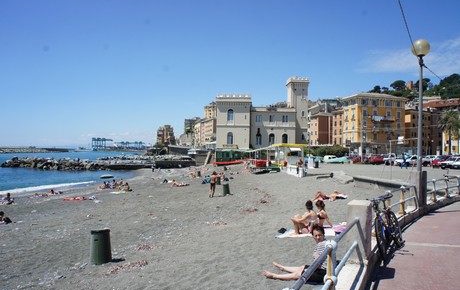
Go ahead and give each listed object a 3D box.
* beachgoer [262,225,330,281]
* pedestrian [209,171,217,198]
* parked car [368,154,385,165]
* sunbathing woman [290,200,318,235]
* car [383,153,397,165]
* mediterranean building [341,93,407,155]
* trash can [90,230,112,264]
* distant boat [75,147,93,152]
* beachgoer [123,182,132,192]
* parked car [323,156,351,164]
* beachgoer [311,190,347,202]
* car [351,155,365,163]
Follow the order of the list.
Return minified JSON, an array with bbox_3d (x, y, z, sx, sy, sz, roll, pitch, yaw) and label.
[{"bbox_3d":[1.020,1.600,5.400,1.080,0.860,0.520,0,-1,25],"label":"beachgoer"},{"bbox_3d":[-1.128,2.622,23.000,0.500,1.720,0.420,0,-1,14],"label":"pedestrian"},{"bbox_3d":[21.223,2.090,49.000,3.900,1.420,1.650,0,-1,-37],"label":"parked car"},{"bbox_3d":[1.959,1.914,9.100,0.730,0.870,0.450,0,-1,9],"label":"sunbathing woman"},{"bbox_3d":[22.186,1.998,47.500,1.650,1.550,3.900,-1,-1,37],"label":"car"},{"bbox_3d":[44.300,-5.950,106.800,19.500,19.100,9.000,0,-1,-21],"label":"mediterranean building"},{"bbox_3d":[-3.323,2.616,8.900,0.540,0.790,0.540,0,-1,0],"label":"trash can"},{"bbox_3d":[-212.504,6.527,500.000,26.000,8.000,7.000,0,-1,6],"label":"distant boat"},{"bbox_3d":[-9.008,3.681,30.000,0.850,0.800,0.500,0,-1,6],"label":"beachgoer"},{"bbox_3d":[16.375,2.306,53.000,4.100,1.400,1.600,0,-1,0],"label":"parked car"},{"bbox_3d":[3.900,1.960,13.500,1.550,0.420,0.550,0,-1,-26],"label":"beachgoer"},{"bbox_3d":[19.807,2.218,52.000,3.900,1.400,1.620,0,-1,-37],"label":"car"}]

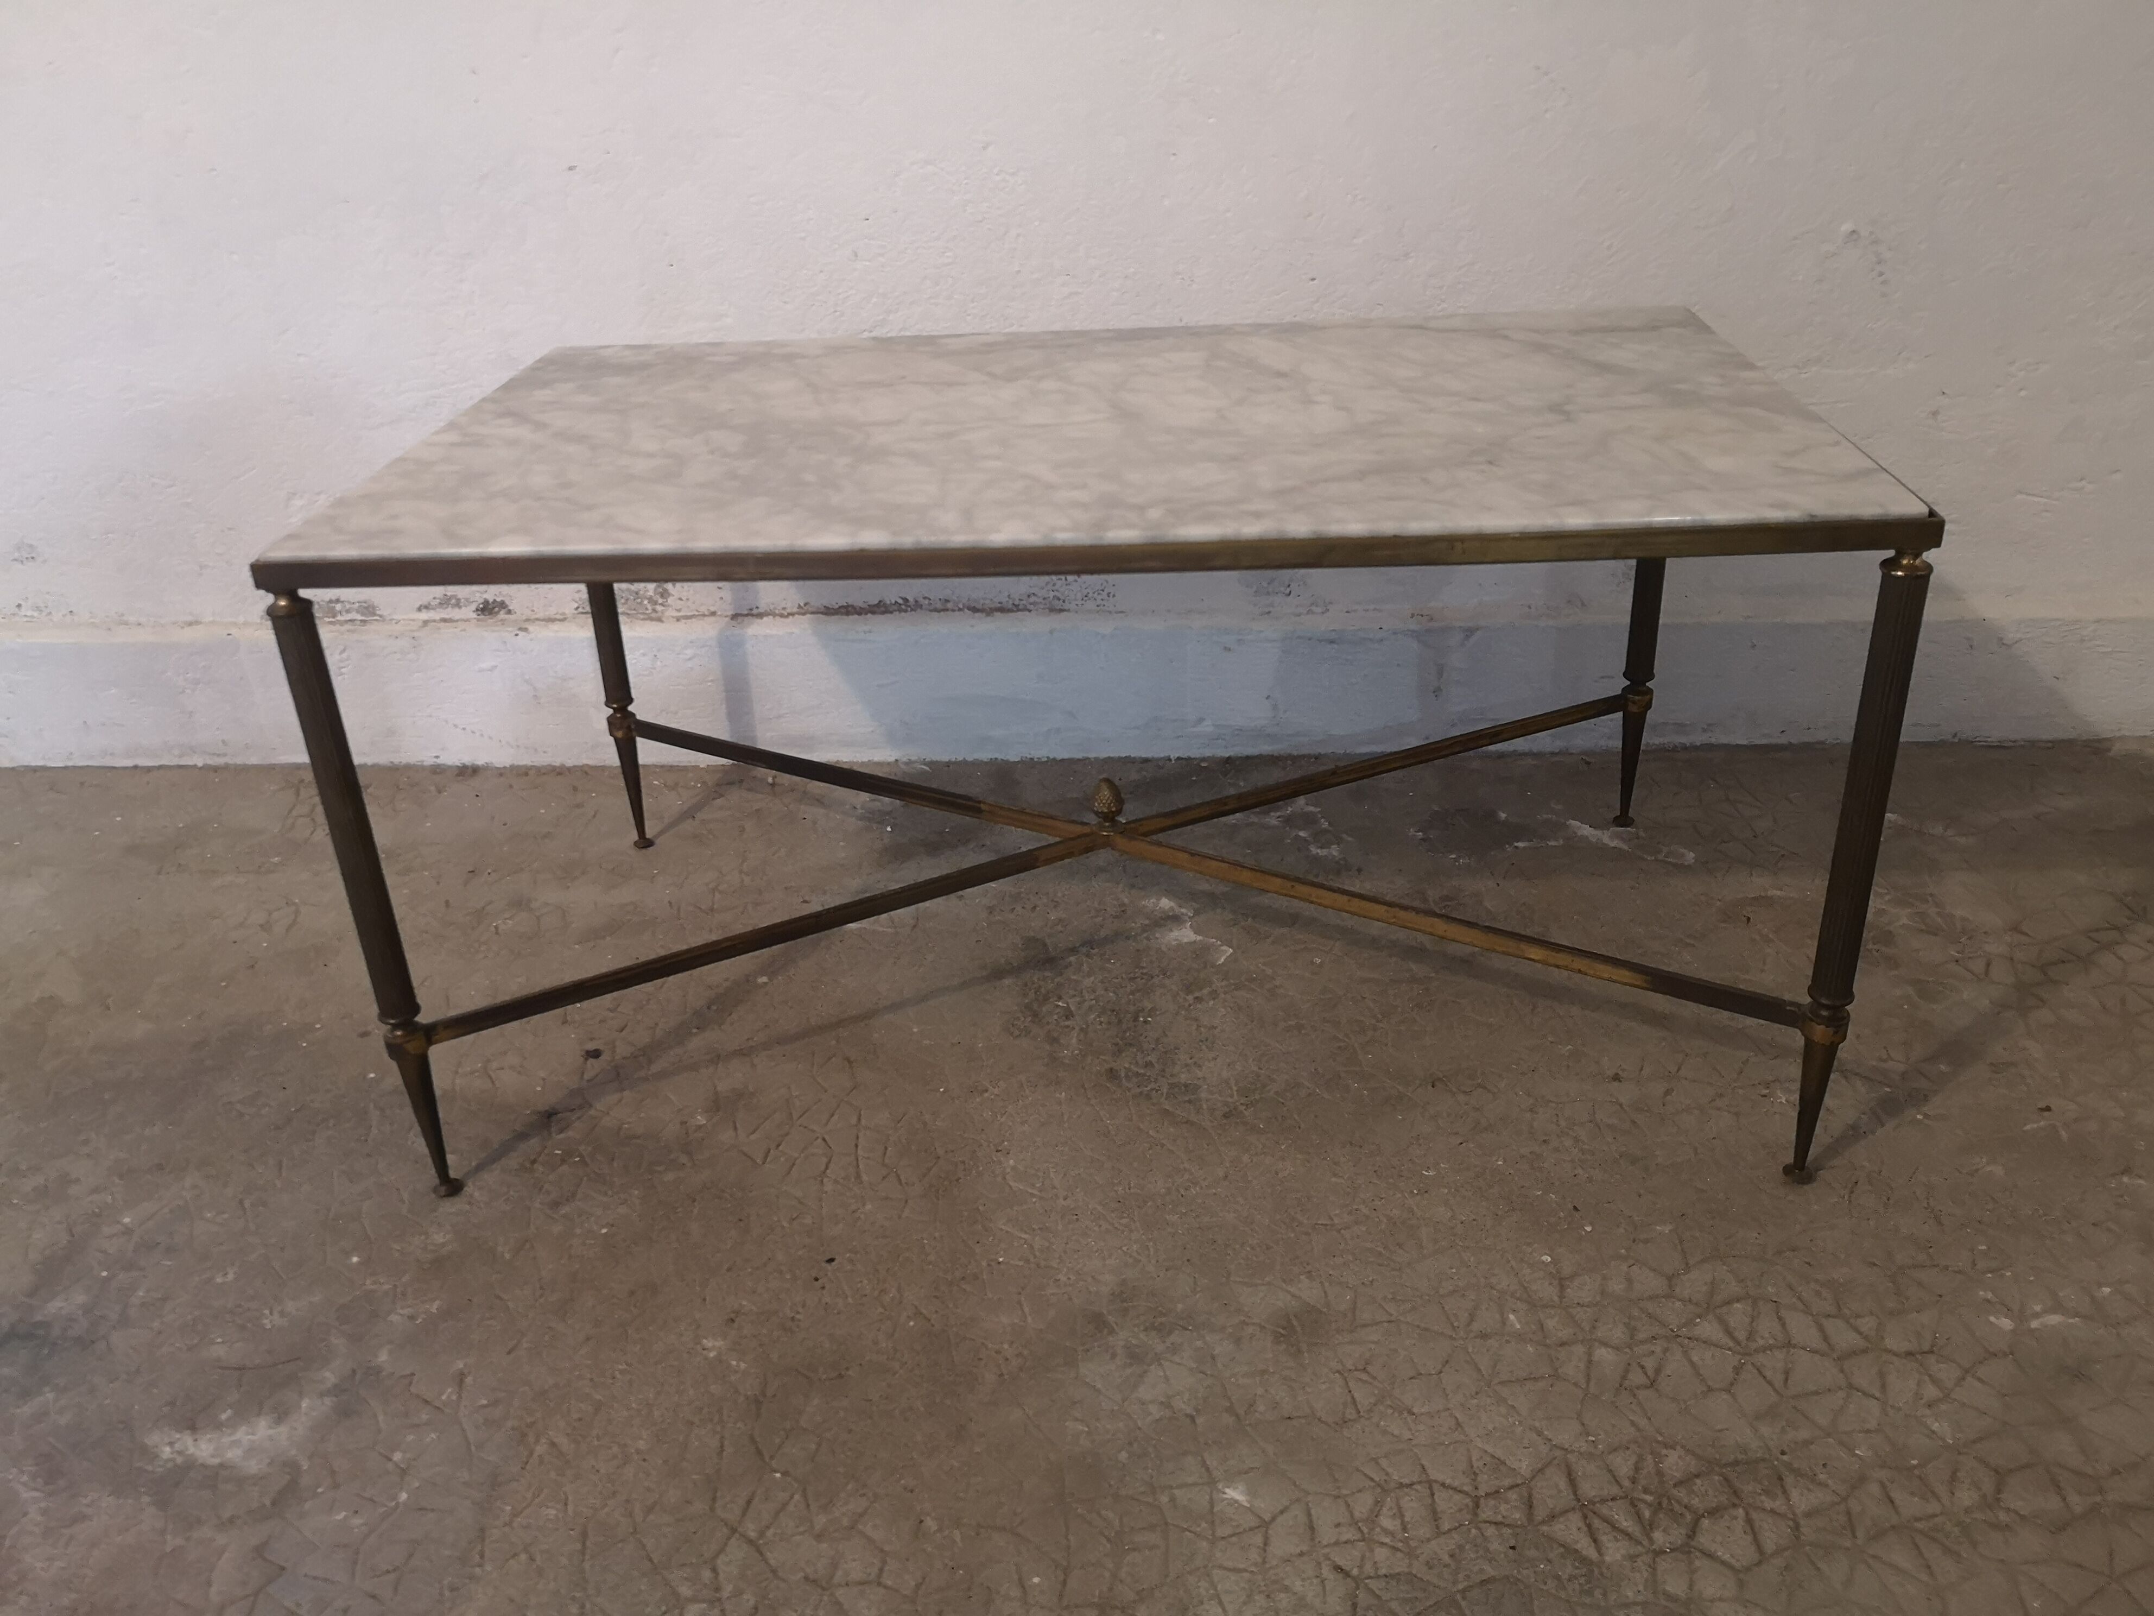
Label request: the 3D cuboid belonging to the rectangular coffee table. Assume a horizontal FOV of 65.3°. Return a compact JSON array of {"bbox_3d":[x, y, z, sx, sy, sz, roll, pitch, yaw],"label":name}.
[{"bbox_3d":[0.019,-0.060,1.190,0.880,0.441,0.492,-1,28,4],"label":"rectangular coffee table"}]

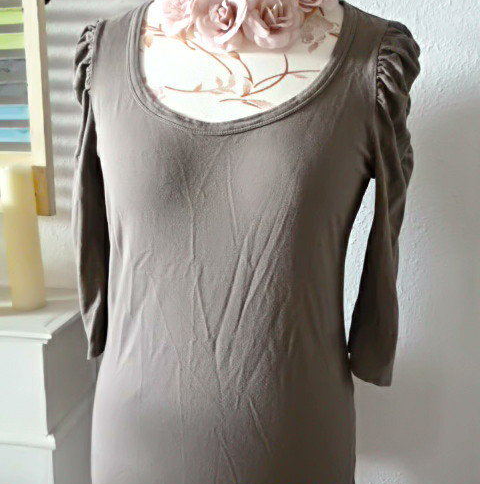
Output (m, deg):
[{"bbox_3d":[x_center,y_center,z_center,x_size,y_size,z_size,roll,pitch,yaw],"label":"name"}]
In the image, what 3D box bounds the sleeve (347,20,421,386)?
[{"bbox_3d":[0.176,-0.048,0.645,0.088,0.445,0.125,3,7,7],"label":"sleeve"}]

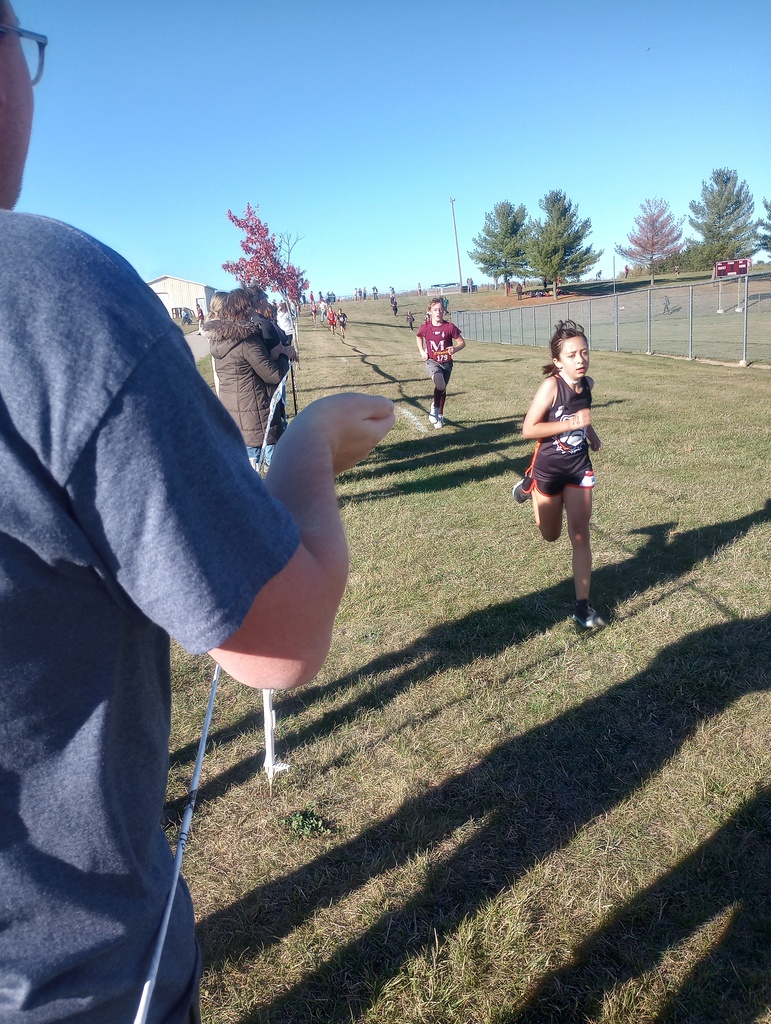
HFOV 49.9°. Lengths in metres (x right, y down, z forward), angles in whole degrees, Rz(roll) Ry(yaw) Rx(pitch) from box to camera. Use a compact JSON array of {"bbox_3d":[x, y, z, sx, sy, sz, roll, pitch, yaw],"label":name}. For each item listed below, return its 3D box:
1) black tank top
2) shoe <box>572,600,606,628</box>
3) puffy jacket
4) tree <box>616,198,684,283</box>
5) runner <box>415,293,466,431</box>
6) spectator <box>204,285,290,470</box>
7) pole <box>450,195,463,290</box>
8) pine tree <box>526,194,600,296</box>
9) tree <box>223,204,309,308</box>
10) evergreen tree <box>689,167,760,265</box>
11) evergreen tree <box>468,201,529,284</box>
[{"bbox_3d":[0.777,-0.370,3.620,0.300,0.457,0.210,-8,14,-16],"label":"black tank top"},{"bbox_3d":[0.934,0.472,3.800,0.090,0.100,0.235,-8,14,-14],"label":"shoe"},{"bbox_3d":[-1.192,-1.118,7.200,0.560,1.113,0.480,6,17,35],"label":"puffy jacket"},{"bbox_3d":[30.871,-31.512,97.000,8.200,9.725,8.000,0,14,18],"label":"tree"},{"bbox_3d":[0.600,-1.639,9.200,0.540,1.437,0.520,-5,14,-3],"label":"runner"},{"bbox_3d":[-1.187,-1.093,7.200,0.550,1.640,0.520,6,17,35],"label":"spectator"},{"bbox_3d":[7.878,-29.541,92.000,0.500,10.292,0.400,-3,14,5],"label":"pole"},{"bbox_3d":[18.352,-27.597,86.000,8.300,10.811,8.000,-1,14,12],"label":"pine tree"},{"bbox_3d":[-2.918,-5.459,20.200,2.100,3.841,2.000,-6,14,-8],"label":"tree"},{"bbox_3d":[37.596,-31.506,92.000,8.200,12.353,8.000,2,15,22],"label":"evergreen tree"},{"bbox_3d":[12.203,-27.887,88.000,7.000,9.753,6.800,-2,14,8],"label":"evergreen tree"}]

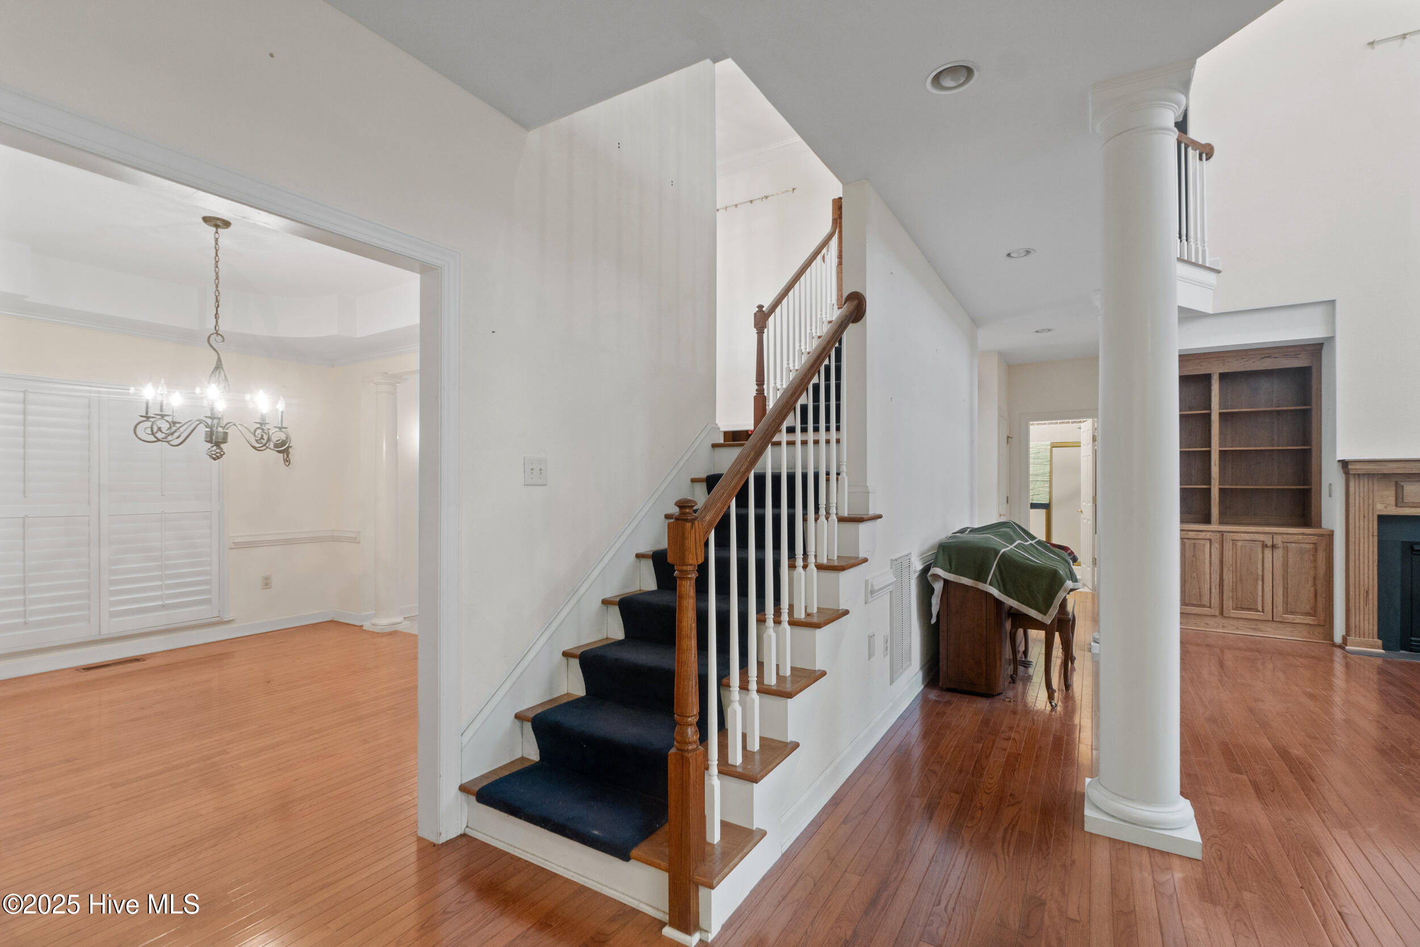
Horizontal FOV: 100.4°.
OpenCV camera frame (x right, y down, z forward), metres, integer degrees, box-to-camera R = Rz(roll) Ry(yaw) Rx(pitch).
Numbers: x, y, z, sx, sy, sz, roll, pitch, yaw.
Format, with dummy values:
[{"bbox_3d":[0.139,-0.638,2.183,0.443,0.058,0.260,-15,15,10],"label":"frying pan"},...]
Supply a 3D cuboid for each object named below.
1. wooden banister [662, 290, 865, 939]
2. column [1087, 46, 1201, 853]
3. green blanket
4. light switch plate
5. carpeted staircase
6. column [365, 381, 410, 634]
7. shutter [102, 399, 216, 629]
[{"bbox_3d":[0.319,0.198,2.341,0.125,2.240,1.600,0,0,32],"label":"wooden banister"},{"bbox_3d":[1.626,-0.063,2.258,0.340,2.770,0.340,0,0,31],"label":"column"},{"bbox_3d":[1.925,0.630,3.849,0.780,0.580,1.080,0,0,31],"label":"green blanket"},{"bbox_3d":[-0.724,-0.010,2.455,0.010,0.123,0.125,0,0,32],"label":"light switch plate"},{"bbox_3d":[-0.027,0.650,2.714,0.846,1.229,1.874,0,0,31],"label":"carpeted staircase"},{"bbox_3d":[-2.776,0.246,5.088,0.265,2.150,0.265,0,0,31],"label":"column"},{"bbox_3d":[-4.081,0.295,4.420,0.050,1.670,0.660,0,0,33],"label":"shutter"}]

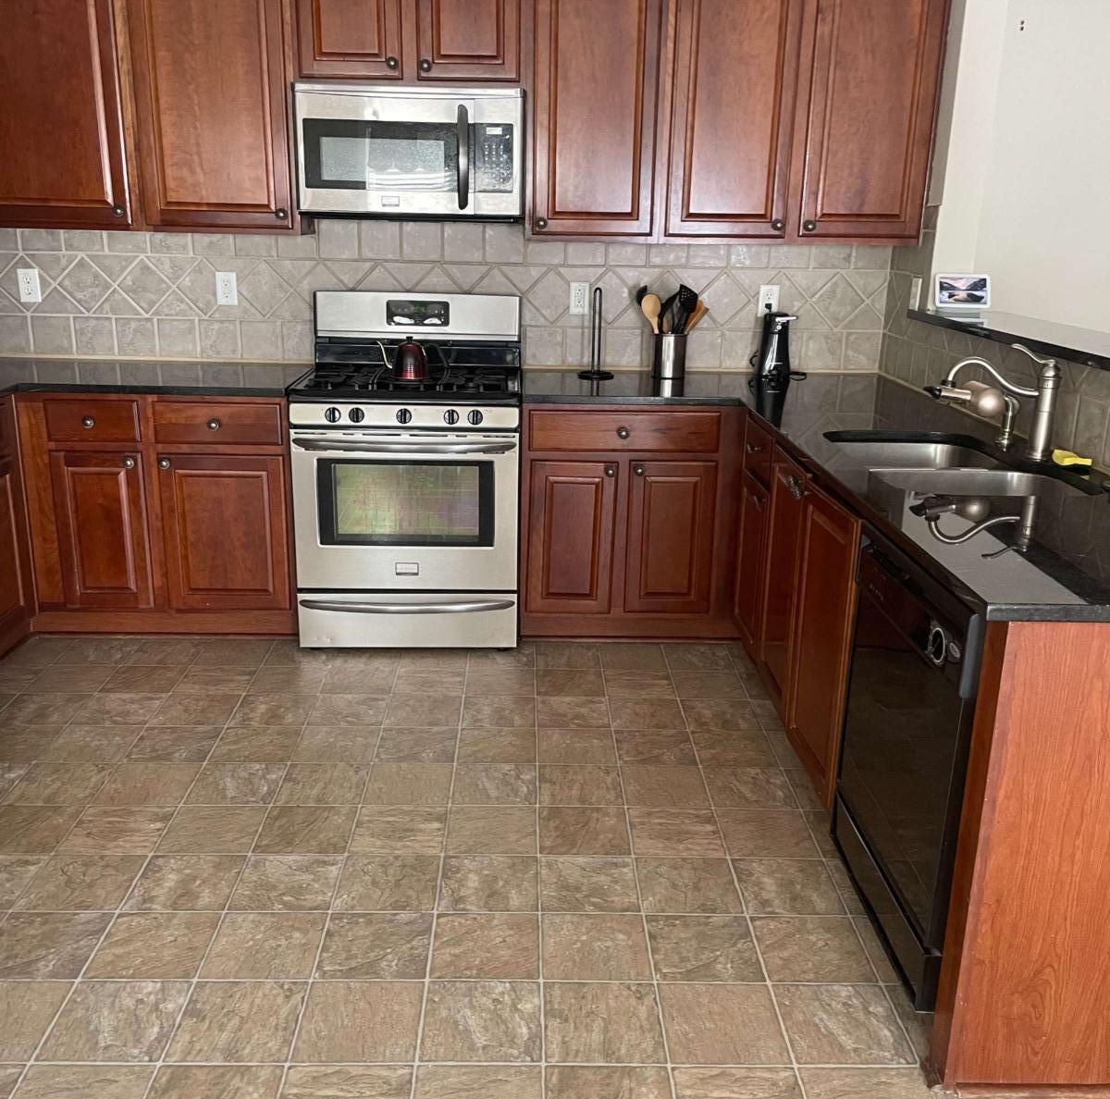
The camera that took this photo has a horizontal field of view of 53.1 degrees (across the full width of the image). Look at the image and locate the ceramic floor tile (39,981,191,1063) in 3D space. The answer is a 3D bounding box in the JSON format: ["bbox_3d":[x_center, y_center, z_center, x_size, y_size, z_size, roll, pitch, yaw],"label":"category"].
[{"bbox_3d":[-0.832,0.901,2.115,0.228,0.010,0.227,1,17,-2],"label":"ceramic floor tile"}]

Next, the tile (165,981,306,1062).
[{"bbox_3d":[-0.594,0.896,2.100,0.226,0.010,0.226,1,17,-2],"label":"tile"}]

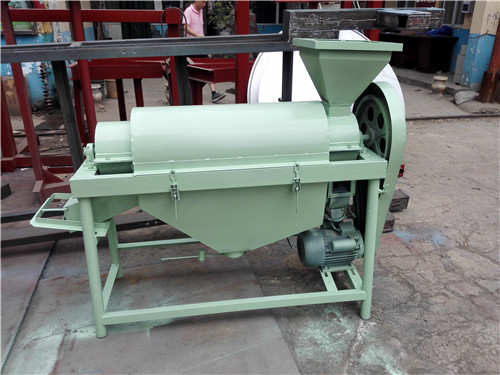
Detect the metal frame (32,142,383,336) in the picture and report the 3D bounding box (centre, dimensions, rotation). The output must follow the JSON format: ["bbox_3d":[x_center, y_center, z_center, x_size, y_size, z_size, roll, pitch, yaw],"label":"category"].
[{"bbox_3d":[-0.189,0.222,2.008,1.508,0.786,0.520,-4,20,-8],"label":"metal frame"}]

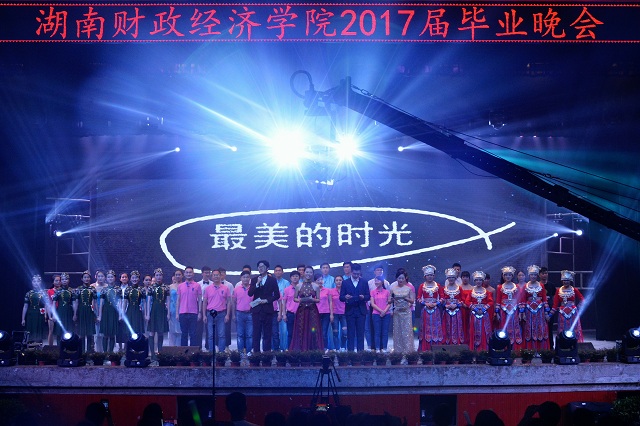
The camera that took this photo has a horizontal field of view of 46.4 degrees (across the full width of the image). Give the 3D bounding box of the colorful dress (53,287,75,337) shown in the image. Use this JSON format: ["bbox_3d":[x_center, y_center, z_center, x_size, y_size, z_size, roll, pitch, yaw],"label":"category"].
[{"bbox_3d":[-5.023,1.927,14.610,0.453,0.991,0.320,0,-3,-3],"label":"colorful dress"}]

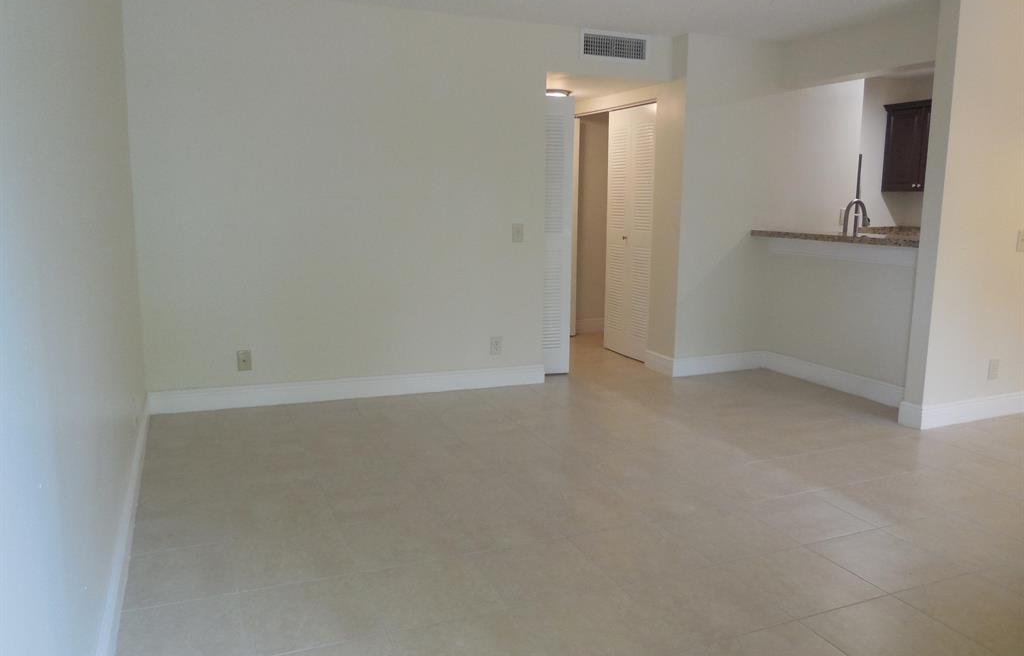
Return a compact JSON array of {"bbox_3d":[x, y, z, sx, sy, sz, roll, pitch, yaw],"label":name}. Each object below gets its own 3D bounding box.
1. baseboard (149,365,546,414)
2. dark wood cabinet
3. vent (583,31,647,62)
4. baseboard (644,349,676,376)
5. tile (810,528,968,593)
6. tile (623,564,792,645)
[{"bbox_3d":[-0.979,0.392,4.870,2.595,0.135,0.020,-3,10,-20],"label":"baseboard"},{"bbox_3d":[3.743,-1.605,6.593,0.340,0.790,0.740,-3,10,-22],"label":"dark wood cabinet"},{"bbox_3d":[0.728,-1.965,5.205,0.540,0.180,0.028,-3,10,-23],"label":"vent"},{"bbox_3d":[1.154,0.277,5.761,0.016,0.142,0.364,-3,10,-23],"label":"baseboard"},{"bbox_3d":[1.347,0.837,2.673,0.399,0.010,0.399,-3,10,-22],"label":"tile"},{"bbox_3d":[0.626,0.896,2.417,0.396,0.012,0.396,-3,10,-23],"label":"tile"}]

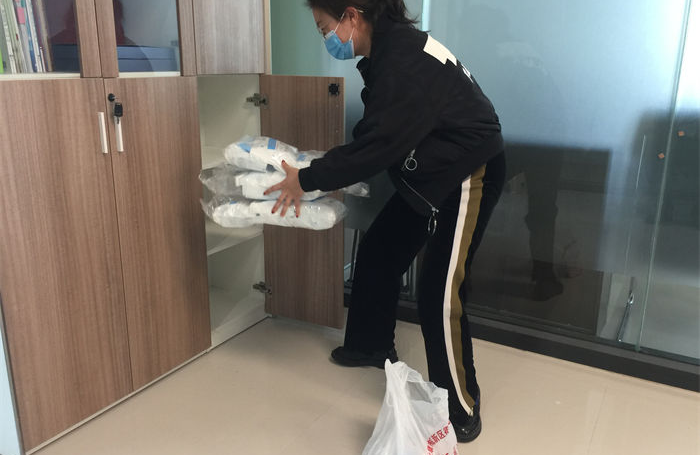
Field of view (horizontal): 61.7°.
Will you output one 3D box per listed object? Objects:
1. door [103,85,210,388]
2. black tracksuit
[{"bbox_3d":[-0.669,0.014,2.099,0.020,1.072,0.386,9,18,28],"label":"door"},{"bbox_3d":[0.166,-0.051,1.967,0.650,1.240,0.490,4,15,13],"label":"black tracksuit"}]

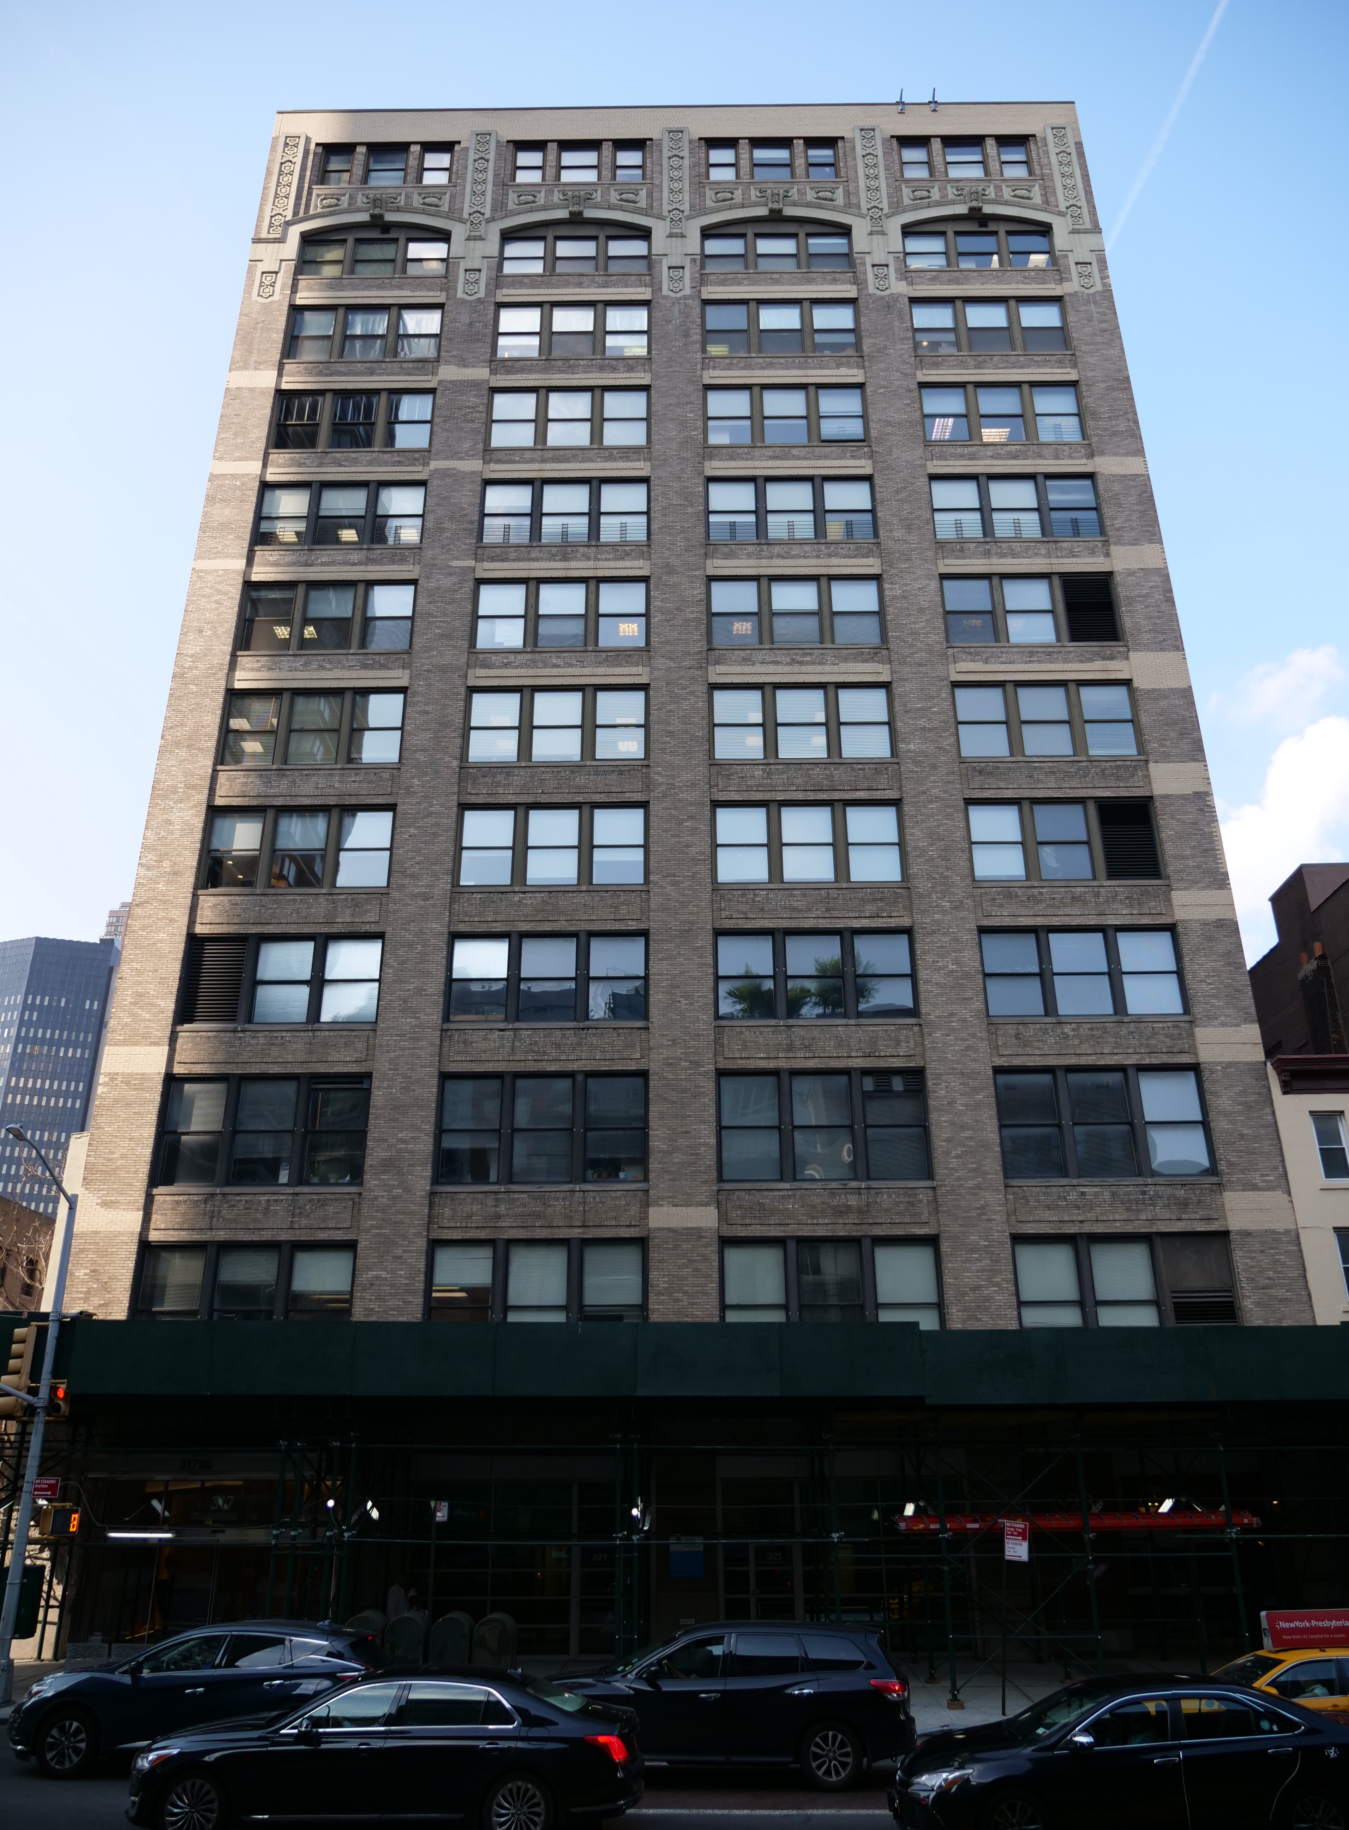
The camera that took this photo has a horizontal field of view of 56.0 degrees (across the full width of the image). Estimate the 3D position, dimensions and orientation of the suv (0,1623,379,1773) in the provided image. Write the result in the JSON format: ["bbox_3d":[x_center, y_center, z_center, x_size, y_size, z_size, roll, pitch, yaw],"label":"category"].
[{"bbox_3d":[-6.140,10.323,16.951,4.890,1.690,1.920,-1,-24,0],"label":"suv"}]

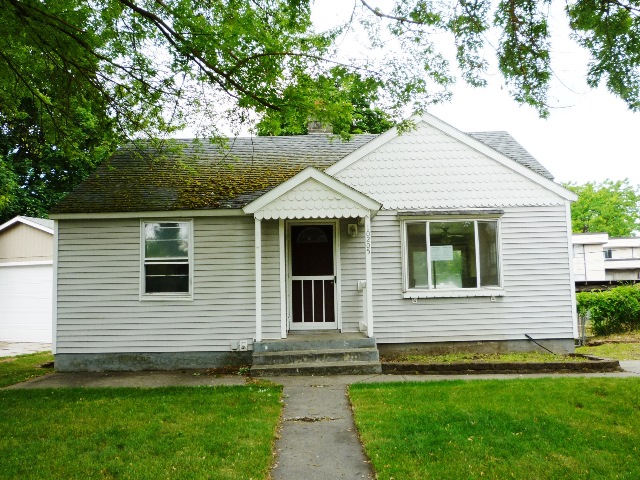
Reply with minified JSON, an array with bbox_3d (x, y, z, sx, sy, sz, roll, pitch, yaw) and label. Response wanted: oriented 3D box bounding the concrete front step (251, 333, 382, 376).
[{"bbox_3d":[-0.062,1.938,9.206,2.035,0.498,1.670,-1,-5,0],"label":"concrete front step"}]

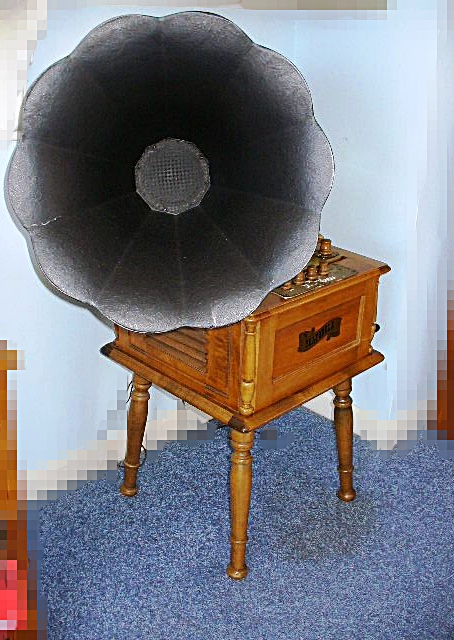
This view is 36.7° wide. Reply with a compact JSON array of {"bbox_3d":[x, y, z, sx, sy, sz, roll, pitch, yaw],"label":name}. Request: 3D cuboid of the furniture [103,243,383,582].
[{"bbox_3d":[0.040,0.163,1.714,0.494,0.682,0.487,-19,31,-41],"label":"furniture"}]

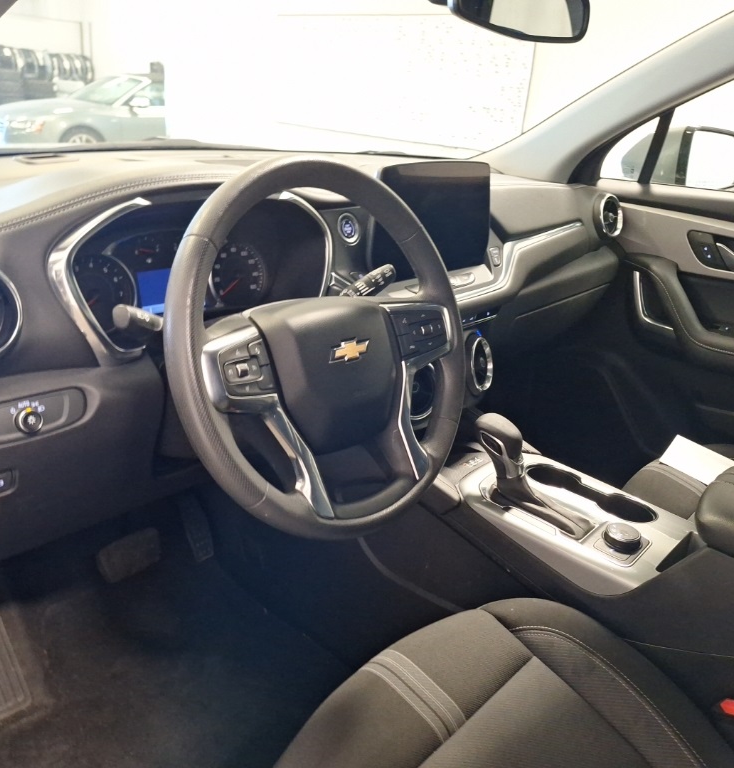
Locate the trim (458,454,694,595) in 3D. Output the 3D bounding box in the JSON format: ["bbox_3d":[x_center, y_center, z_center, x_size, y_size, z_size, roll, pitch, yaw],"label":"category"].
[{"bbox_3d":[0.295,0.191,1.000,0.190,0.055,0.310,-16,29,-41],"label":"trim"}]

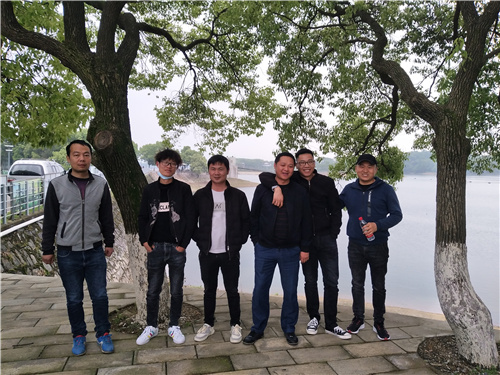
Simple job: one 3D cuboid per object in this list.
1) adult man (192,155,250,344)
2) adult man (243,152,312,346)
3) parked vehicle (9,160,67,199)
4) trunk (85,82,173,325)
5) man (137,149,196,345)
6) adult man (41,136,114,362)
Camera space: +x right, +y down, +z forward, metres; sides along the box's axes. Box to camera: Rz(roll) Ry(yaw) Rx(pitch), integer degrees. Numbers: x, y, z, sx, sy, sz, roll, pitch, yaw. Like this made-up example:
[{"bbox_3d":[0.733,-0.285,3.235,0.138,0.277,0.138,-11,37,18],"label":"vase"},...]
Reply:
[{"bbox_3d":[-0.265,0.547,3.527,0.530,1.691,0.340,0,2,5],"label":"adult man"},{"bbox_3d":[0.255,0.534,3.516,0.600,1.719,0.340,0,2,3],"label":"adult man"},{"bbox_3d":[-11.300,-0.579,20.494,1.750,1.780,4.500,-1,3,-12],"label":"parked vehicle"},{"bbox_3d":[-1.250,0.087,3.987,0.800,2.570,0.550,0,2,0],"label":"trunk"},{"bbox_3d":[-0.770,0.522,3.486,0.540,1.745,0.340,0,3,-7],"label":"man"},{"bbox_3d":[-1.490,0.495,3.335,0.570,1.811,0.330,-1,3,-24],"label":"adult man"}]

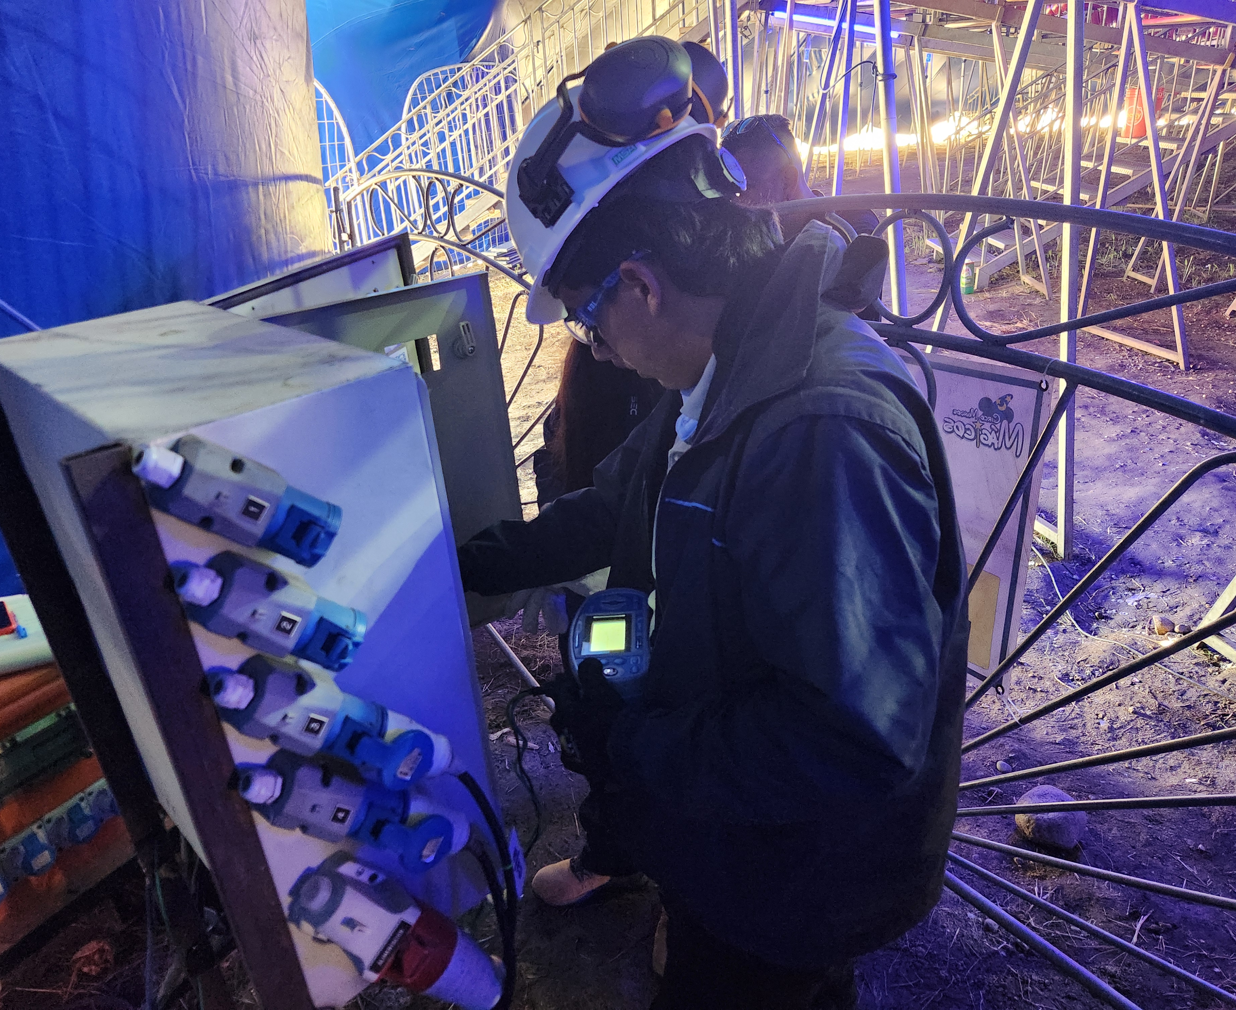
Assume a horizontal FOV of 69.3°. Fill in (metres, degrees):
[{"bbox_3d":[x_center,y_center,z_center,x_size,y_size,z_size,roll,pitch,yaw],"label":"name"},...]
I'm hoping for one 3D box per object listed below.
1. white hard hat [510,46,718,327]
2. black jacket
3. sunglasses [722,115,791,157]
[{"bbox_3d":[-0.036,-0.360,0.995,0.160,0.292,0.235,48,38,1],"label":"white hard hat"},{"bbox_3d":[0.096,0.116,1.067,0.620,0.820,0.570,-7,28,-5],"label":"black jacket"},{"bbox_3d":[0.269,-0.673,1.710,0.046,0.150,0.142,-51,28,-1],"label":"sunglasses"}]

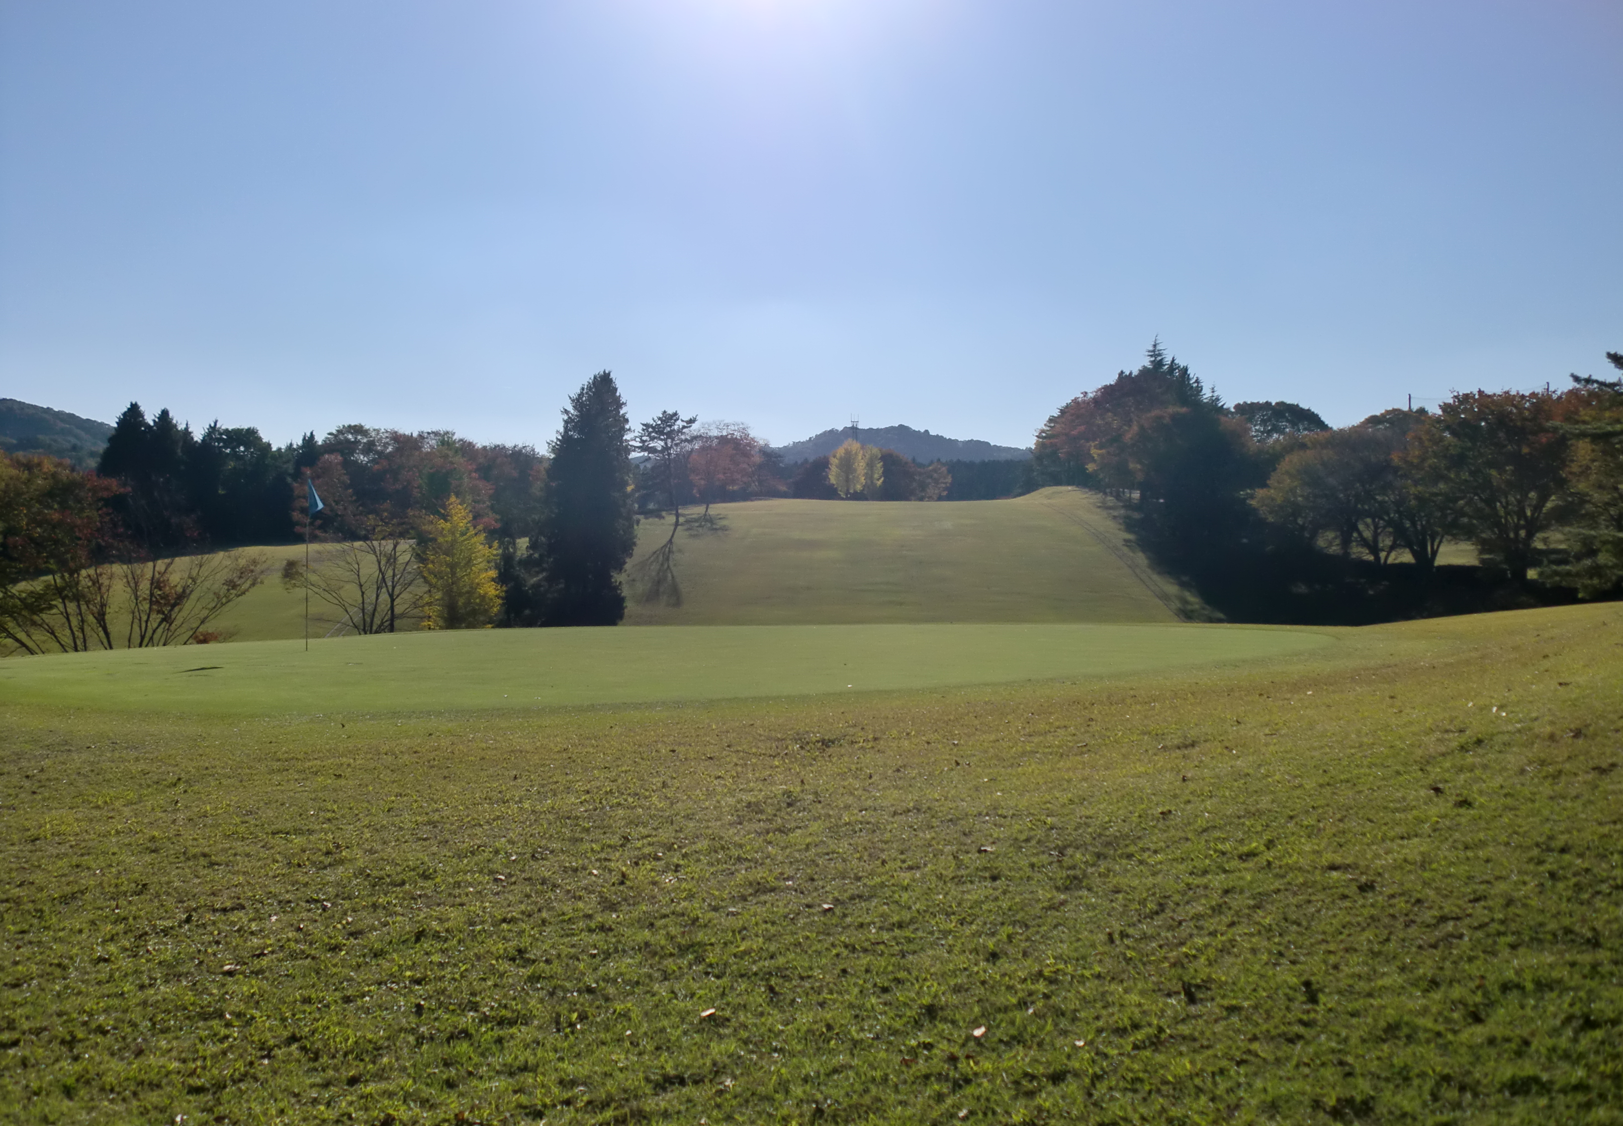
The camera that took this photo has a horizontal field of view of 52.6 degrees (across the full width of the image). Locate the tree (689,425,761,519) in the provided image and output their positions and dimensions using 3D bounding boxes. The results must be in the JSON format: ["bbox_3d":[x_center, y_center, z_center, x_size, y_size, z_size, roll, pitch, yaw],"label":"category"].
[{"bbox_3d":[-10.088,-11.052,192.000,8.500,10.400,8.000,0,1,0],"label":"tree"}]

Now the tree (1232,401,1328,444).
[{"bbox_3d":[39.862,-9.357,140.000,8.800,9.000,8.500,0,1,0],"label":"tree"}]

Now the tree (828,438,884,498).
[{"bbox_3d":[5.464,-11.813,208.000,6.900,7.800,6.300,0,1,0],"label":"tree"}]

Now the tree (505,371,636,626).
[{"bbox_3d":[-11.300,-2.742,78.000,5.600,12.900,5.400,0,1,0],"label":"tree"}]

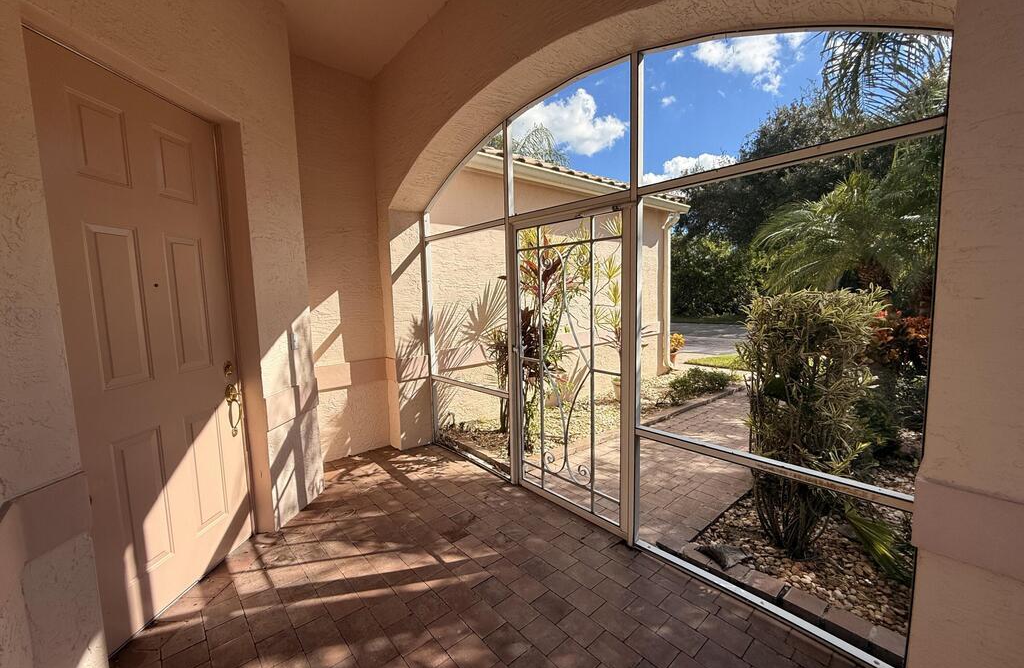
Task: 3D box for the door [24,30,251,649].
[{"bbox_3d":[-1.701,0.087,2.003,0.050,2.435,0.915,-1,6,3],"label":"door"}]

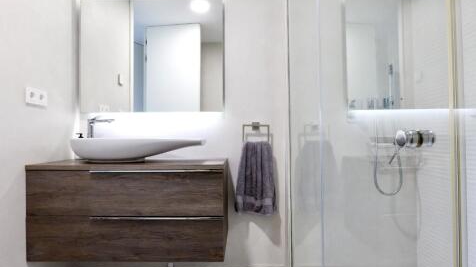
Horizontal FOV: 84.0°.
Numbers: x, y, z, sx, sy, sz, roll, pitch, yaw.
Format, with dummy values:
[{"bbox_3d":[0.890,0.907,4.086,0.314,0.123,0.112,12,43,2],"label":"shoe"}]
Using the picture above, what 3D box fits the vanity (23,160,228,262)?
[{"bbox_3d":[-0.595,0.428,1.628,1.048,0.506,0.464,0,-1,1],"label":"vanity"}]

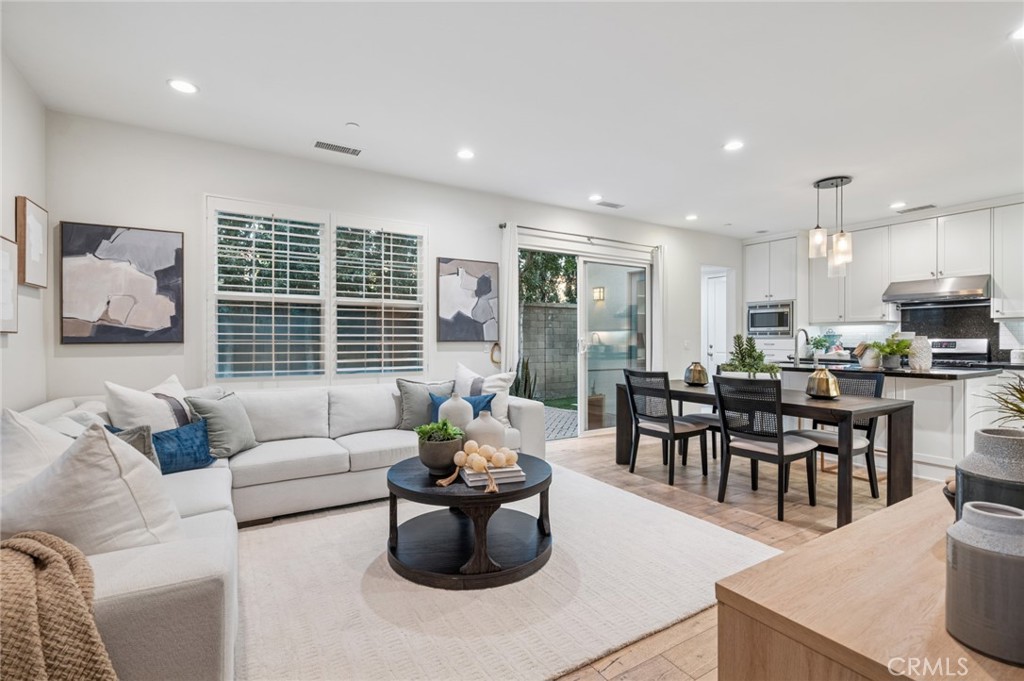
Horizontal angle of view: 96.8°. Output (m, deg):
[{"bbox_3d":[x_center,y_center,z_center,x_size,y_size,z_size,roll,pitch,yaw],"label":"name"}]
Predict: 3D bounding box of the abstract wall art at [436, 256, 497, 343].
[{"bbox_3d":[-0.440,-0.405,4.670,0.675,0.835,0.045,0,0,-31],"label":"abstract wall art"}]

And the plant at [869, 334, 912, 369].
[{"bbox_3d":[3.584,0.106,4.320,0.320,0.335,0.320,0,0,-33],"label":"plant"}]

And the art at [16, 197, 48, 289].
[{"bbox_3d":[-3.004,-0.591,2.848,0.045,0.500,0.355,0,0,-31],"label":"art"}]

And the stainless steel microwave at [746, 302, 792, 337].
[{"bbox_3d":[4.010,-0.295,6.860,0.440,0.540,0.660,0,0,-33],"label":"stainless steel microwave"}]

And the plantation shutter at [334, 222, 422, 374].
[{"bbox_3d":[-1.207,-0.366,4.236,0.830,1.360,0.080,0,0,-31],"label":"plantation shutter"}]

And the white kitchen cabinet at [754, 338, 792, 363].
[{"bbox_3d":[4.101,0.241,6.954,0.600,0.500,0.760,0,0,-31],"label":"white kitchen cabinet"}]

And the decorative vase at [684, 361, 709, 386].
[{"bbox_3d":[1.716,0.318,4.229,0.205,0.215,0.205,0,0,-31],"label":"decorative vase"}]

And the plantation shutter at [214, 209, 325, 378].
[{"bbox_3d":[-1.980,-0.371,3.774,0.820,1.360,0.080,0,0,-31],"label":"plantation shutter"}]

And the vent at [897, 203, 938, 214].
[{"bbox_3d":[4.865,-1.570,5.471,0.160,0.020,0.335,0,0,-31],"label":"vent"}]

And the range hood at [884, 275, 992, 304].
[{"bbox_3d":[5.140,-0.600,5.470,0.560,0.245,0.905,0,0,-33],"label":"range hood"}]

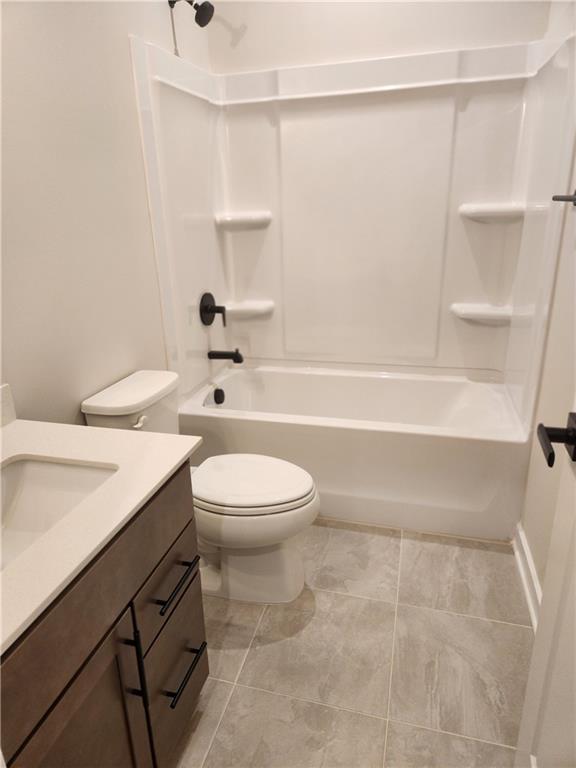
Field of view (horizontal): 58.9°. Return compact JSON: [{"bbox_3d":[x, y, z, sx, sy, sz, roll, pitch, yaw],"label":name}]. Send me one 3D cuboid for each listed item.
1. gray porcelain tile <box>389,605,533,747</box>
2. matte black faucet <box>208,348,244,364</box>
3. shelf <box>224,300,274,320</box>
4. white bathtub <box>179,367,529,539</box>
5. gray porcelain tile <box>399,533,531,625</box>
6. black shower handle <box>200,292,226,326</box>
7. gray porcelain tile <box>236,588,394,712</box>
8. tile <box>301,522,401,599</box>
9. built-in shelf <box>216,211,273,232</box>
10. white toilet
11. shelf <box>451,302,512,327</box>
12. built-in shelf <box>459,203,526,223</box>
[{"bbox_3d":[0.570,0.913,1.629,0.462,0.012,0.461,4,21,14],"label":"gray porcelain tile"},{"bbox_3d":[-0.326,-0.151,2.679,0.193,0.080,0.050,4,21,14],"label":"matte black faucet"},{"bbox_3d":[-0.213,-0.420,2.887,0.272,0.097,0.135,4,21,14],"label":"shelf"},{"bbox_3d":[0.320,0.284,2.647,1.518,0.488,0.764,4,21,14],"label":"white bathtub"},{"bbox_3d":[0.685,0.758,2.049,0.458,0.012,0.458,4,21,14],"label":"gray porcelain tile"},{"bbox_3d":[-0.369,-0.377,2.613,0.113,0.173,0.170,4,21,14],"label":"black shower handle"},{"bbox_3d":[0.119,0.883,1.743,0.464,0.012,0.461,4,21,14],"label":"gray porcelain tile"},{"bbox_3d":[0.236,0.728,2.163,0.464,0.012,0.458,4,21,14],"label":"tile"},{"bbox_3d":[-0.222,-0.869,2.724,0.277,0.094,0.135,4,21,14],"label":"built-in shelf"},{"bbox_3d":[-0.256,0.398,1.937,0.777,0.785,0.410,4,21,14],"label":"white toilet"},{"bbox_3d":[0.977,-0.346,2.583,0.295,0.098,0.135,4,21,14],"label":"shelf"},{"bbox_3d":[0.964,-0.806,2.417,0.299,0.092,0.135,4,21,14],"label":"built-in shelf"}]

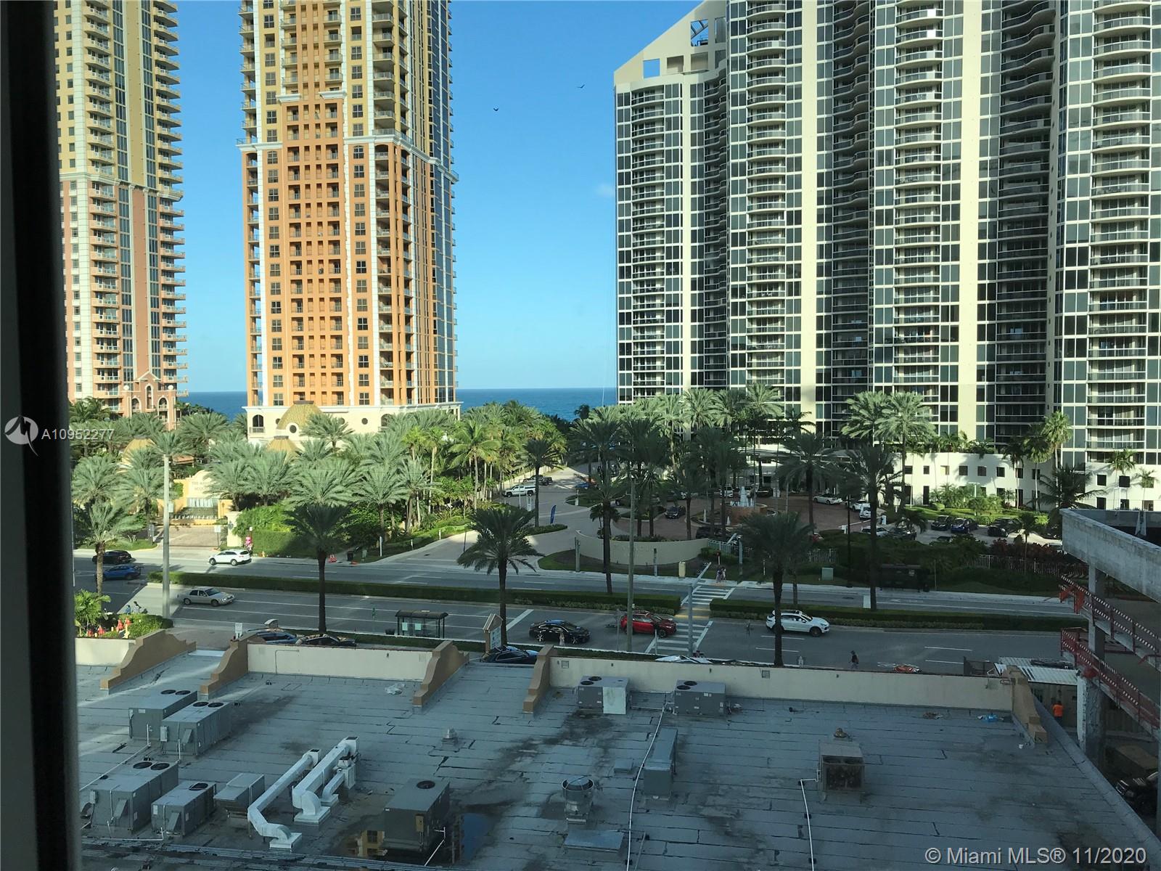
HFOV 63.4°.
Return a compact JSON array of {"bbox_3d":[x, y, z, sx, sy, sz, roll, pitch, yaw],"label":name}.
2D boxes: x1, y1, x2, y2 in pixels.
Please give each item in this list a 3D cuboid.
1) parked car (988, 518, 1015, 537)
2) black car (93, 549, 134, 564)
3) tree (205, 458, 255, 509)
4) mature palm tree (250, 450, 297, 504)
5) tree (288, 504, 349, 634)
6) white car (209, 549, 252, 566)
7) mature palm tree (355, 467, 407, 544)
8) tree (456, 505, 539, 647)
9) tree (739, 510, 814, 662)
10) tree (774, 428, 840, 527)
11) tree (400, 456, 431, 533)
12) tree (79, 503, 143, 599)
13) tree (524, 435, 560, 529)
[{"bbox_3d":[55.024,11.887,121.297,5.000,1.800,1.970,-4,4,-45],"label":"parked car"},{"bbox_3d":[-54.719,13.974,109.808,4.600,1.660,1.860,0,3,16],"label":"black car"},{"bbox_3d":[-46.714,8.365,125.389,6.200,10.590,6.200,0,3,16],"label":"tree"},{"bbox_3d":[-44.841,7.586,136.564,6.900,10.800,6.900,-1,3,0],"label":"mature palm tree"},{"bbox_3d":[-20.864,10.715,75.469,5.300,10.406,5.300,-1,3,0],"label":"tree"},{"bbox_3d":[-39.564,13.675,105.825,4.650,1.680,1.880,0,3,17],"label":"white car"},{"bbox_3d":[-25.104,8.755,119.126,6.900,9.831,6.900,-1,3,0],"label":"mature palm tree"},{"bbox_3d":[-5.991,10.609,70.723,6.400,10.824,6.400,-1,3,0],"label":"tree"},{"bbox_3d":[13.611,10.779,64.764,5.200,10.806,5.200,0,3,16],"label":"tree"},{"bbox_3d":[28.668,6.286,117.940,8.100,13.841,8.100,-1,3,0],"label":"tree"},{"bbox_3d":[-22.595,8.119,126.249,4.900,10.536,4.900,0,3,16],"label":"tree"},{"bbox_3d":[-42.148,10.970,84.164,5.700,10.100,5.700,-1,3,0],"label":"tree"},{"bbox_3d":[-5.659,6.451,131.288,5.200,12.794,5.200,-1,3,0],"label":"tree"}]

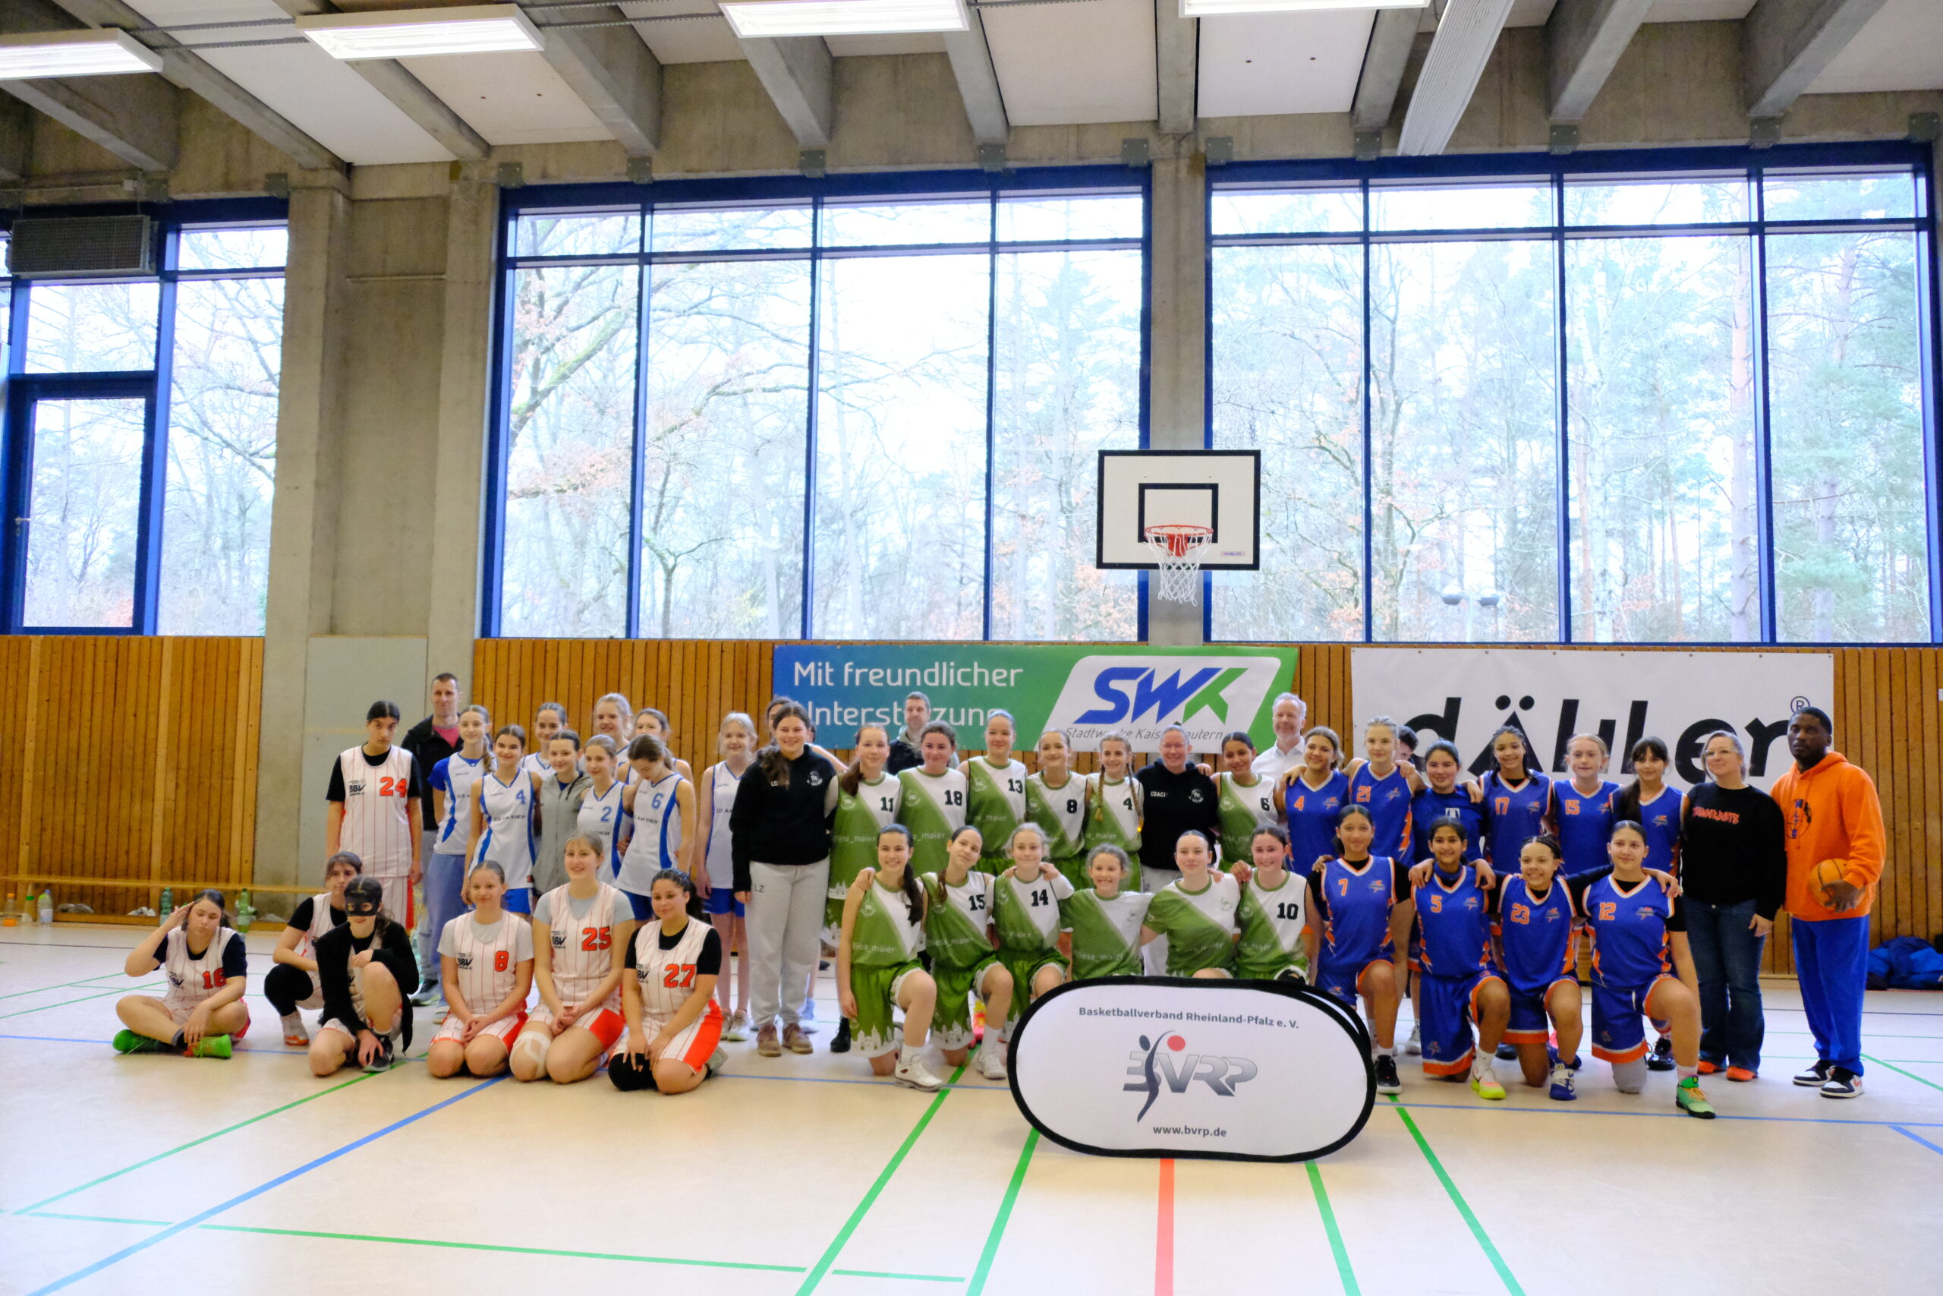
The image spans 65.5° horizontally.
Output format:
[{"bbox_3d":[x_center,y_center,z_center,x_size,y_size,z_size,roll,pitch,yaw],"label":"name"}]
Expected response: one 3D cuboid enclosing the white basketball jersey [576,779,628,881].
[{"bbox_3d":[-1.878,0.964,7.695,0.340,0.570,0.230,0,-4,6],"label":"white basketball jersey"}]

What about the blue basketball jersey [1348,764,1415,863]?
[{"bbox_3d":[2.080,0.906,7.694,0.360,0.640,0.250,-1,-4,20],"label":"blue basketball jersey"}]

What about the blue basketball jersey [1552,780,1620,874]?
[{"bbox_3d":[3.051,0.982,7.500,0.380,0.660,0.250,0,-4,13],"label":"blue basketball jersey"}]

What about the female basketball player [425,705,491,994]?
[{"bbox_3d":[-2.813,1.180,8.321,0.440,1.735,0.290,3,-5,-21],"label":"female basketball player"}]

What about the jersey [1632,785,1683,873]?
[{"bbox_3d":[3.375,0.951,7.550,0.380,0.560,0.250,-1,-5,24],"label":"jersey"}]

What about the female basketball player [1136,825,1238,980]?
[{"bbox_3d":[1.027,1.442,7.119,0.560,1.150,0.750,0,-4,8],"label":"female basketball player"}]

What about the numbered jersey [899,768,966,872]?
[{"bbox_3d":[-0.207,0.913,7.804,0.370,0.640,0.250,1,-4,1],"label":"numbered jersey"}]

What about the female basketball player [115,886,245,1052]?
[{"bbox_3d":[-3.892,1.579,7.451,0.620,0.764,0.620,3,-5,-20],"label":"female basketball player"}]

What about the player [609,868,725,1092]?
[{"bbox_3d":[-1.378,1.470,6.800,0.460,0.940,0.620,0,-4,6],"label":"player"}]

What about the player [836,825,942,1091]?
[{"bbox_3d":[-0.354,1.413,7.128,0.510,1.160,0.800,1,-4,3],"label":"player"}]

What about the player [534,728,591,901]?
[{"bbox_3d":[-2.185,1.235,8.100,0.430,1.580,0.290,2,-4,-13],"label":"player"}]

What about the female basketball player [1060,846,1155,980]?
[{"bbox_3d":[0.648,1.468,7.293,0.500,1.080,0.680,1,-4,5],"label":"female basketball player"}]

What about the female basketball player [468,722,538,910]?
[{"bbox_3d":[-2.445,1.211,7.916,0.420,1.619,0.280,3,-5,-19],"label":"female basketball player"}]

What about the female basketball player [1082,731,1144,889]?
[{"bbox_3d":[0.733,1.242,7.800,0.430,1.620,0.290,1,-4,6],"label":"female basketball player"}]

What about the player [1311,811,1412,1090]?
[{"bbox_3d":[1.806,1.379,7.121,0.500,1.270,0.780,0,-4,14],"label":"player"}]

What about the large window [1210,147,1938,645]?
[{"bbox_3d":[4.429,-1.863,11.228,5.320,3.710,0.200,0,-4,8],"label":"large window"}]

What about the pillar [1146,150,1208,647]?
[{"bbox_3d":[1.578,-0.726,11.660,0.410,6.150,0.400,0,-4,8],"label":"pillar"}]

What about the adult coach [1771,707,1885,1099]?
[{"bbox_3d":[4.020,1.165,7.103,0.480,1.782,0.370,-3,-6,43],"label":"adult coach"}]

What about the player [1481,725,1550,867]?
[{"bbox_3d":[2.769,1.241,7.689,0.440,1.686,0.290,-1,-5,19],"label":"player"}]

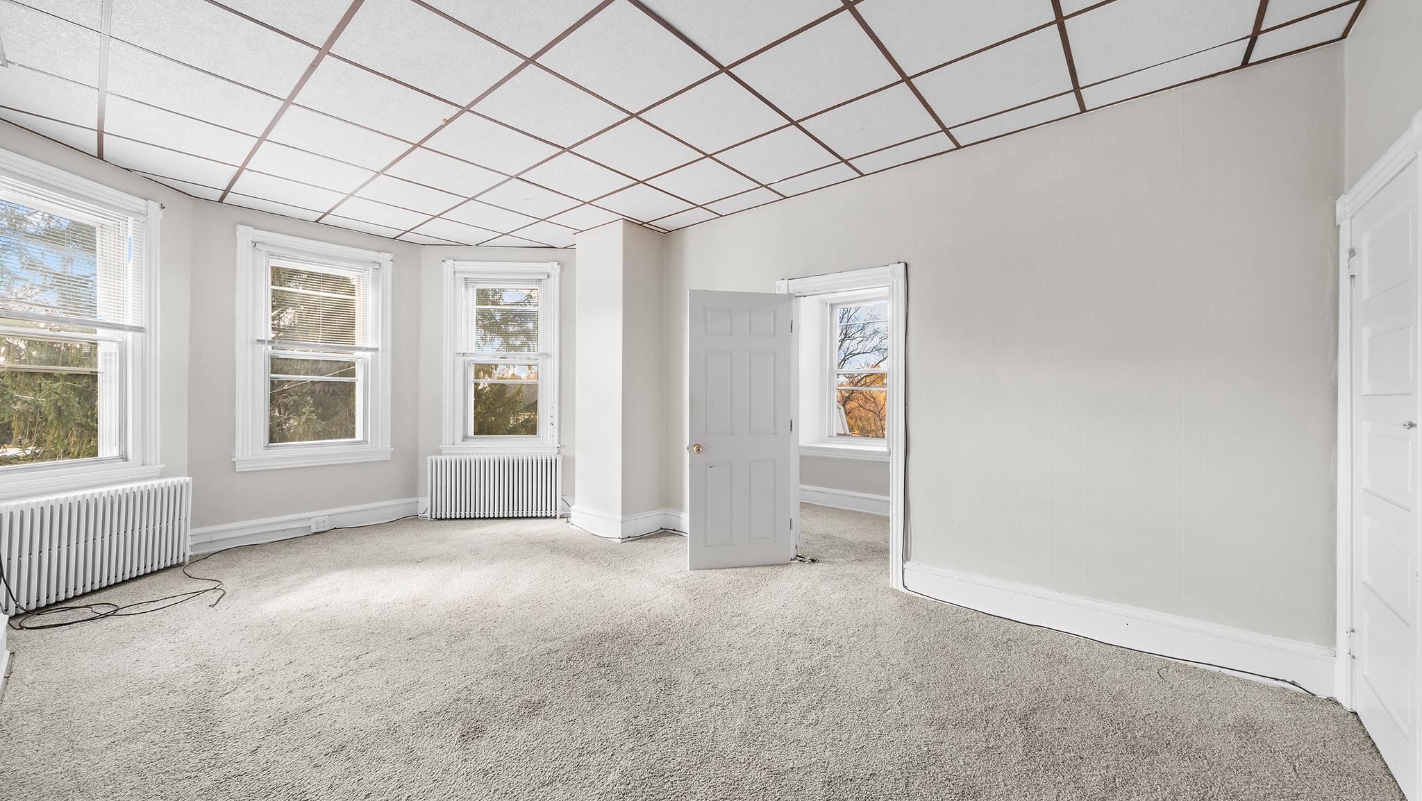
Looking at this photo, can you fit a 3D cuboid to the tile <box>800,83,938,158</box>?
[{"bbox_3d":[0.896,-1.534,2.859,0.600,0.020,0.600,1,1,40],"label":"tile"}]

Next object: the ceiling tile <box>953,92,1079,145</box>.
[{"bbox_3d":[1.664,-1.547,2.829,0.595,0.020,0.280,0,1,39],"label":"ceiling tile"}]

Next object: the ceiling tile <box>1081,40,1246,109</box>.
[{"bbox_3d":[2.107,-1.528,2.421,0.595,0.022,0.256,1,1,40],"label":"ceiling tile"}]

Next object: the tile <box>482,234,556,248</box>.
[{"bbox_3d":[-1.955,-1.573,5.225,0.570,0.020,0.570,1,1,40],"label":"tile"}]

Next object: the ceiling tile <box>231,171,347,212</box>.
[{"bbox_3d":[-3.128,-1.545,3.812,0.600,0.020,0.600,1,1,40],"label":"ceiling tile"}]

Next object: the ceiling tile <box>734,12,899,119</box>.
[{"bbox_3d":[0.492,-1.522,2.385,0.600,0.022,0.600,1,1,40],"label":"ceiling tile"}]

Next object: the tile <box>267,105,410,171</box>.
[{"bbox_3d":[-2.187,-1.535,3.037,0.597,0.020,0.597,0,1,39],"label":"tile"}]

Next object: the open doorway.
[{"bbox_3d":[0.936,0.165,3.716,0.969,2.145,0.158,1,1,40],"label":"open doorway"}]

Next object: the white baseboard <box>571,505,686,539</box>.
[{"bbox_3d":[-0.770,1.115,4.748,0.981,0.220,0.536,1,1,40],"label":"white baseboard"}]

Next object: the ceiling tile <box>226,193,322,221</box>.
[{"bbox_3d":[-3.475,-1.545,4.101,0.285,0.020,0.595,0,1,39],"label":"ceiling tile"}]

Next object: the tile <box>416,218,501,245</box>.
[{"bbox_3d":[-2.367,-1.564,4.787,0.600,0.020,0.600,1,1,40],"label":"tile"}]

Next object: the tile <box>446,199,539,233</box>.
[{"bbox_3d":[-1.875,-1.555,4.373,0.597,0.020,0.597,0,1,39],"label":"tile"}]

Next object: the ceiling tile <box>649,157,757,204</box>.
[{"bbox_3d":[-0.050,-1.542,3.644,0.600,0.022,0.600,1,1,40],"label":"ceiling tile"}]

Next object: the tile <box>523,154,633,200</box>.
[{"bbox_3d":[-0.915,-1.538,3.560,0.600,0.022,0.600,1,1,40],"label":"tile"}]

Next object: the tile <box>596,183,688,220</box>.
[{"bbox_3d":[-0.535,-1.556,4.067,0.597,0.020,0.597,0,1,39],"label":"tile"}]

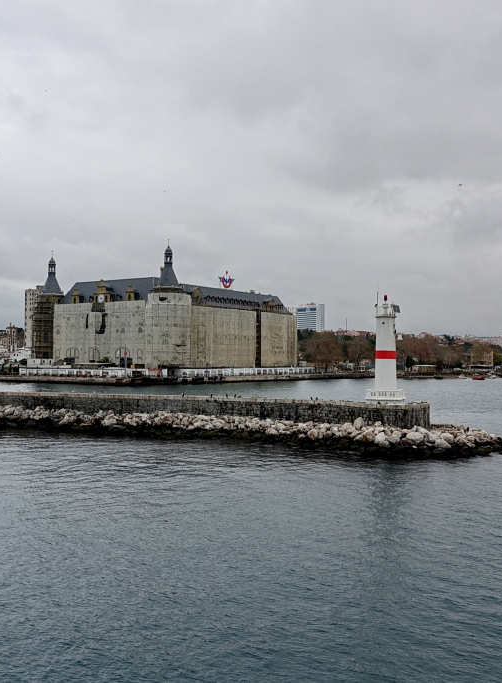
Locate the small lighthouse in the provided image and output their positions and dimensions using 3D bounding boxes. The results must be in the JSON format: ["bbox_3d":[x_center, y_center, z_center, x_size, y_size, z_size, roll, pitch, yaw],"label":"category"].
[{"bbox_3d":[15.208,0.855,80.000,4.100,12.300,4.100,0,-1,16],"label":"small lighthouse"}]

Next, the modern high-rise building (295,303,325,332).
[{"bbox_3d":[107.087,-39.595,1280.000,44.000,60.000,30.000,-1,-1,30],"label":"modern high-rise building"}]

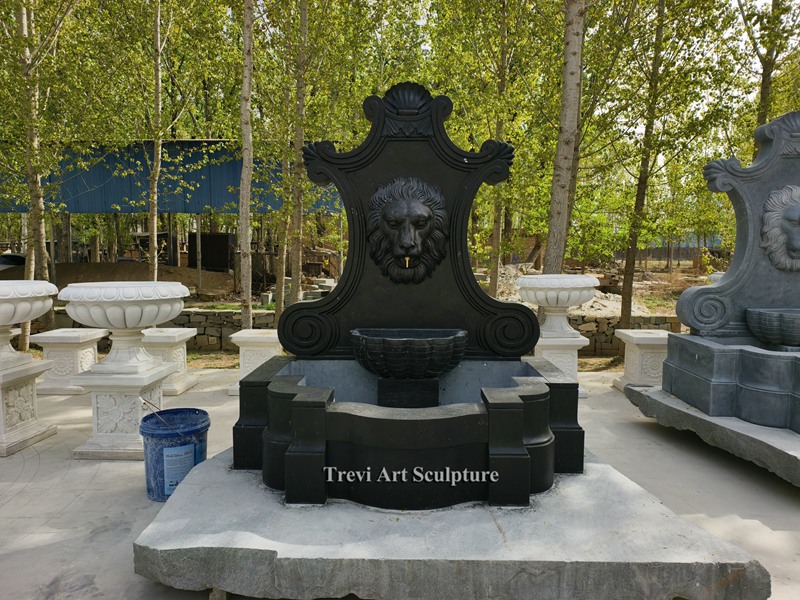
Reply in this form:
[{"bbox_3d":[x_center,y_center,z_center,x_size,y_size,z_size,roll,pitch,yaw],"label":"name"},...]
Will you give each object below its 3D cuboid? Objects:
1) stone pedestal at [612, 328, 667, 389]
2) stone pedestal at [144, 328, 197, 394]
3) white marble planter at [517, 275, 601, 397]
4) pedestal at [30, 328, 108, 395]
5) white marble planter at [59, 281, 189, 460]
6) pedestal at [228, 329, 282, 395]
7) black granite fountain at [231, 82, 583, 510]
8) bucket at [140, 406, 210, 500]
[{"bbox_3d":[2.112,0.543,4.485,0.436,0.499,0.436,0,5,3],"label":"stone pedestal"},{"bbox_3d":[-2.080,0.537,4.692,0.436,0.499,0.436,0,5,2],"label":"stone pedestal"},{"bbox_3d":[1.309,0.291,4.499,0.692,1.003,0.692,0,5,-3],"label":"white marble planter"},{"bbox_3d":[-2.903,0.538,4.719,0.436,0.499,0.436,0,5,0],"label":"pedestal"},{"bbox_3d":[-1.670,0.412,3.262,0.692,1.003,0.692,0,5,2],"label":"white marble planter"},{"bbox_3d":[-1.216,0.537,4.666,0.436,0.499,0.436,0,5,-3],"label":"pedestal"},{"bbox_3d":[0.047,-0.190,2.766,1.775,2.106,1.134,0,5,1],"label":"black granite fountain"},{"bbox_3d":[-1.127,0.779,2.697,0.326,0.371,0.326,0,5,0],"label":"bucket"}]

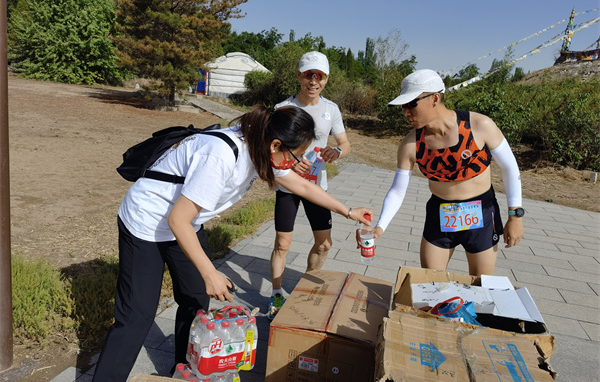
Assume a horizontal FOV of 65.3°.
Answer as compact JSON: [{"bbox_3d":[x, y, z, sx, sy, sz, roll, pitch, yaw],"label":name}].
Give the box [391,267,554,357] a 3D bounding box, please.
[{"bbox_3d":[0.571,0.573,1.725,0.500,0.380,0.430,9,12,14],"label":"box"}]

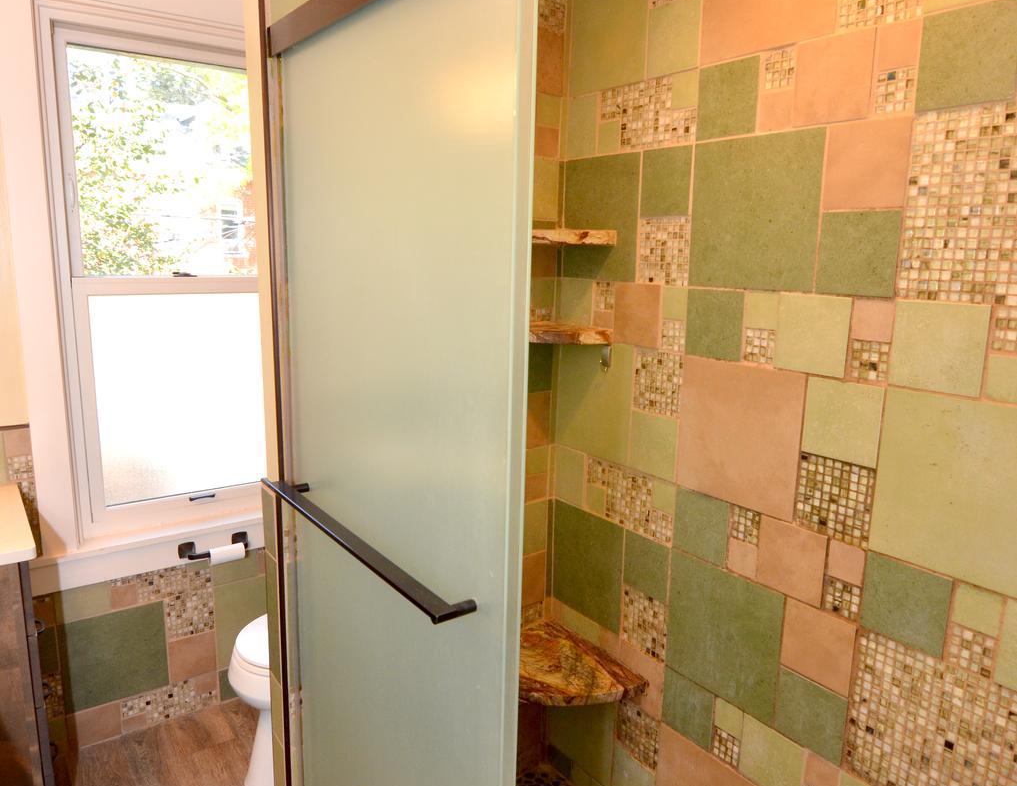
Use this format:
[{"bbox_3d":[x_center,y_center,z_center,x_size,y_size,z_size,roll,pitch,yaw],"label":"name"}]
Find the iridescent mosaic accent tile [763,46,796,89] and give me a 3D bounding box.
[{"bbox_3d":[0.528,-0.625,1.320,0.010,0.072,0.072,-8,14,-38],"label":"iridescent mosaic accent tile"}]

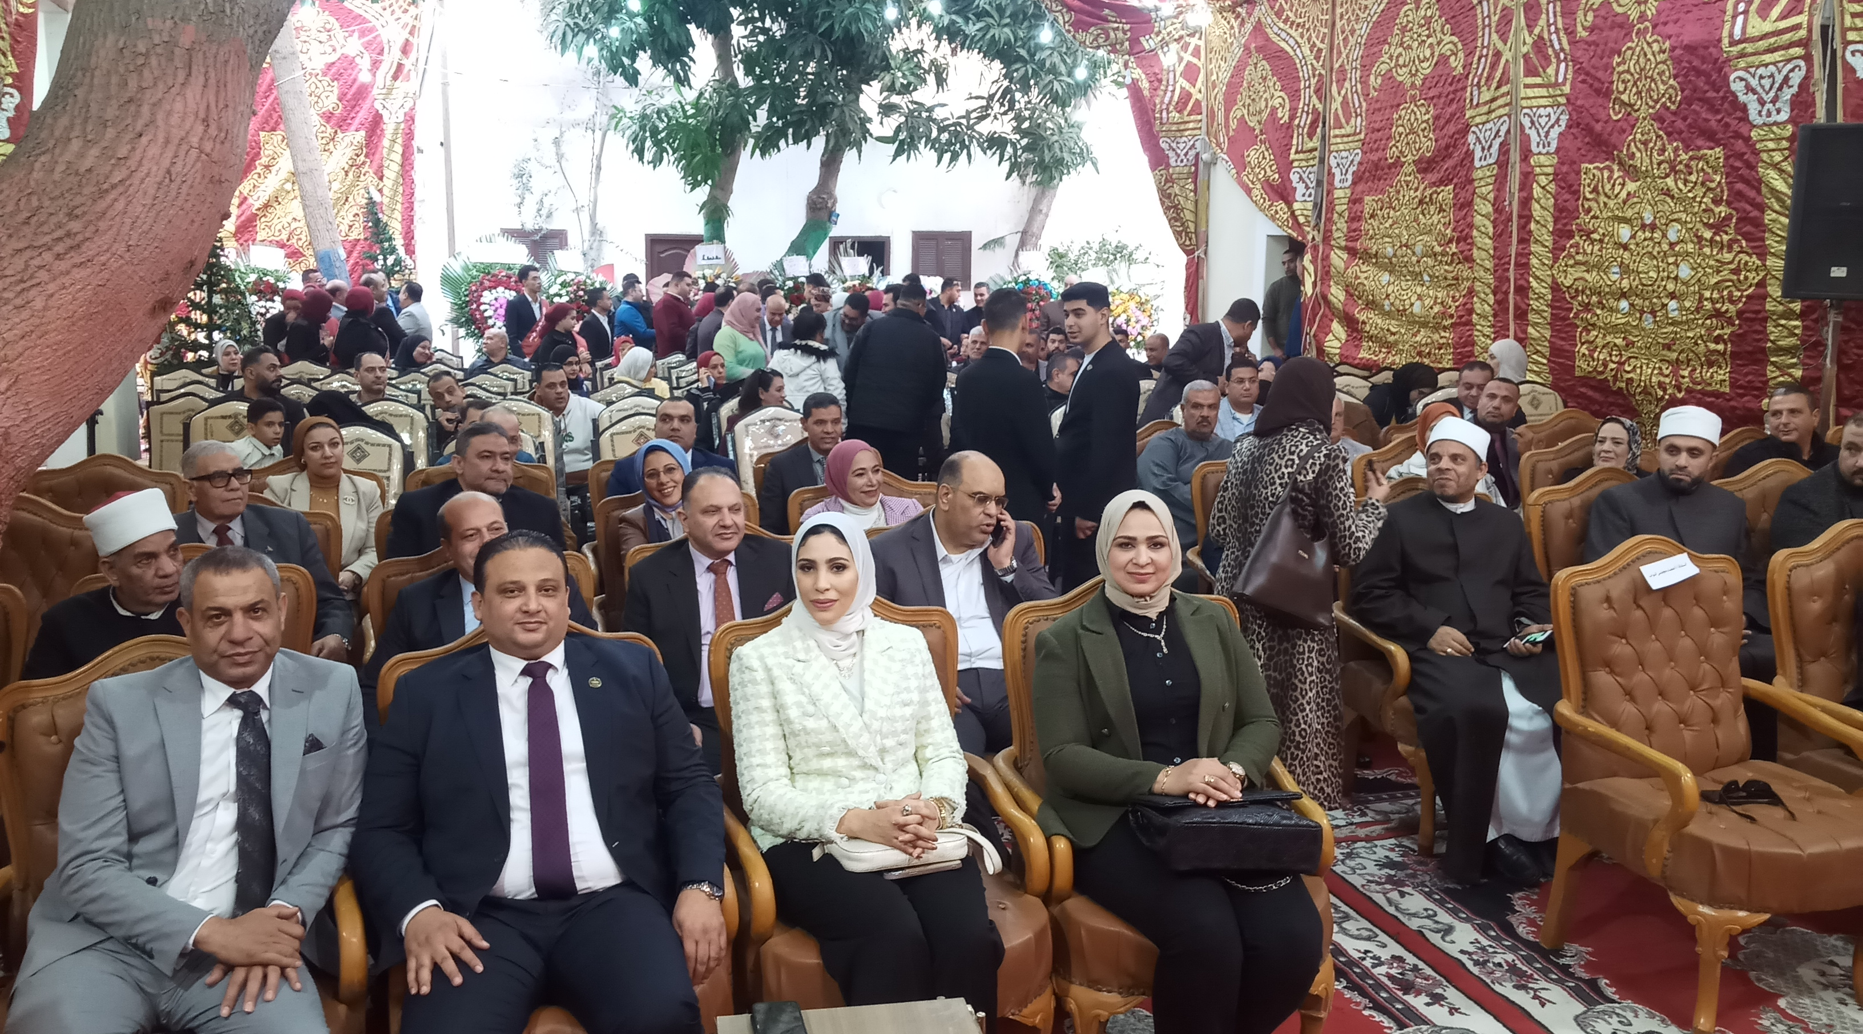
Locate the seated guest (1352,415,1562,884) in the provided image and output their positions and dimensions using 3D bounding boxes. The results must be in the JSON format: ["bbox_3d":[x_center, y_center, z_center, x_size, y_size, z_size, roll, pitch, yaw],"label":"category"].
[{"bbox_3d":[1.661,0.380,4.654,0.600,1.360,0.800,-2,10,-10],"label":"seated guest"}]

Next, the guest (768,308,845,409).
[{"bbox_3d":[-0.756,-0.516,9.393,0.480,1.570,0.360,5,11,30],"label":"guest"}]

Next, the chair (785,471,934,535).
[{"bbox_3d":[-0.159,0.395,5.284,0.640,1.080,0.700,-3,10,-18],"label":"chair"}]

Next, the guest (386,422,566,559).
[{"bbox_3d":[-1.399,0.375,4.792,0.580,1.290,0.820,-5,10,-25],"label":"guest"}]

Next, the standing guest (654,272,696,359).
[{"bbox_3d":[-2.197,-1.214,12.977,0.360,1.770,0.520,0,9,-2],"label":"standing guest"}]

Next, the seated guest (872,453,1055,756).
[{"bbox_3d":[0.167,0.499,3.863,0.600,1.320,0.820,-4,10,-20],"label":"seated guest"}]

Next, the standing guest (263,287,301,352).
[{"bbox_3d":[-5.727,-1.211,13.534,0.480,1.651,0.360,-6,11,-33],"label":"standing guest"}]

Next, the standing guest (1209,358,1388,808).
[{"bbox_3d":[1.228,0.242,5.062,0.500,1.538,0.430,5,11,29],"label":"standing guest"}]

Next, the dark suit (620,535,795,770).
[{"bbox_3d":[-0.509,0.584,3.866,0.570,1.020,0.750,-4,10,-20],"label":"dark suit"}]

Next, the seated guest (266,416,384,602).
[{"bbox_3d":[-2.170,0.311,5.371,0.560,1.290,0.780,-3,10,-19],"label":"seated guest"}]

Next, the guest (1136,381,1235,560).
[{"bbox_3d":[1.159,0.097,6.431,0.580,1.290,0.800,-2,9,-10],"label":"guest"}]

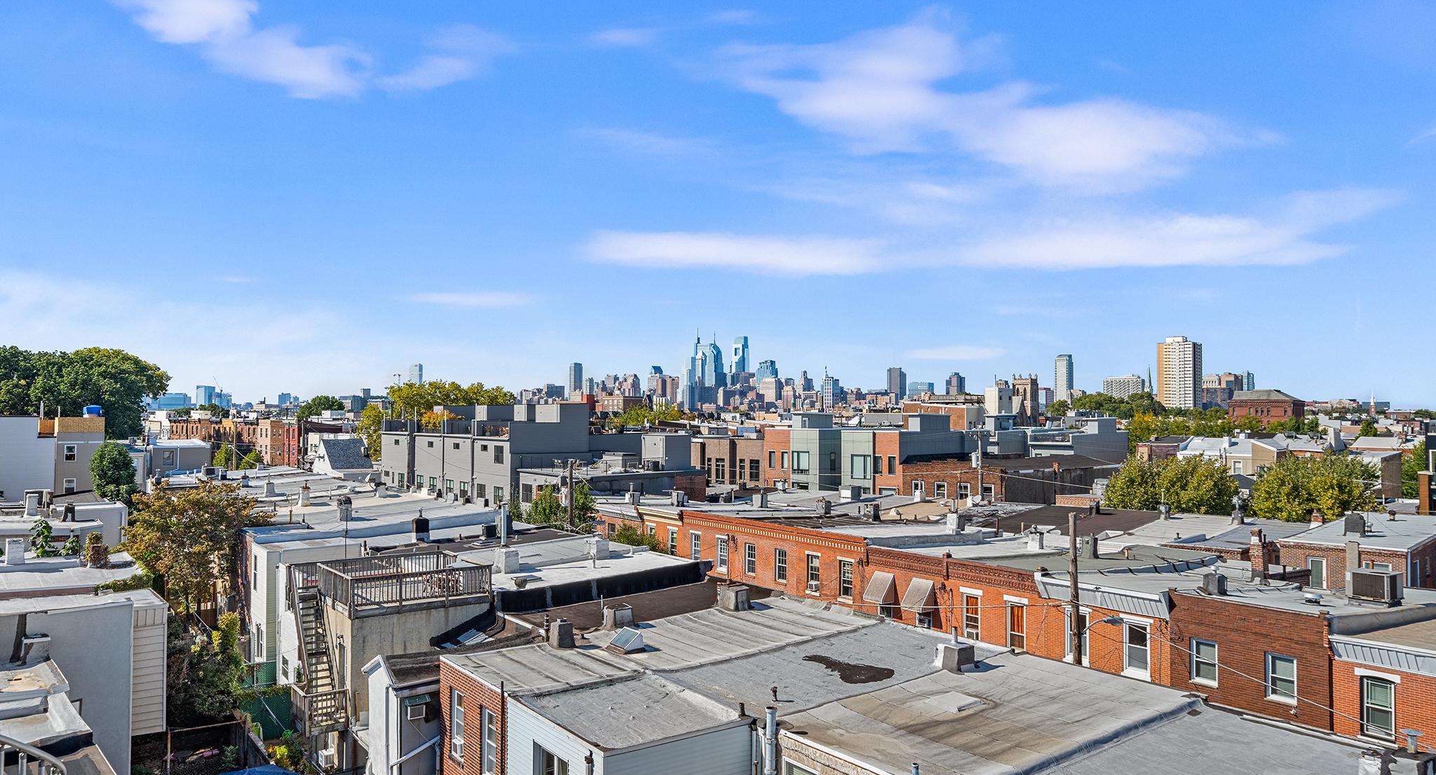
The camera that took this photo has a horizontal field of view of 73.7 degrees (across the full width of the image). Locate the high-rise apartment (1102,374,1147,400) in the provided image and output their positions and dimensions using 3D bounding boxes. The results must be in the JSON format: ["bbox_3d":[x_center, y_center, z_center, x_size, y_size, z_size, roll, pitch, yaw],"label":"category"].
[{"bbox_3d":[887.819,18.641,2090.301,80.000,92.187,28.000,-1,-2,37],"label":"high-rise apartment"}]

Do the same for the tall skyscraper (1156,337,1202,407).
[{"bbox_3d":[420.546,-5.295,871.000,30.000,79.500,30.000,-1,-2,41],"label":"tall skyscraper"}]

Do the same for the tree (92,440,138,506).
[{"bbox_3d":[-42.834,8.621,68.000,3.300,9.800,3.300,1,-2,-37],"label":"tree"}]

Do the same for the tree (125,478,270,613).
[{"bbox_3d":[-25.471,8.873,46.769,6.600,8.689,6.500,1,-2,-28],"label":"tree"}]

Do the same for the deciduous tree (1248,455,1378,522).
[{"bbox_3d":[38.484,9.011,61.771,7.400,9.255,7.200,-1,-2,32],"label":"deciduous tree"}]

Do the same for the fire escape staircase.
[{"bbox_3d":[-13.311,8.577,31.536,1.200,4.900,3.100,1,-2,-37],"label":"fire escape staircase"}]

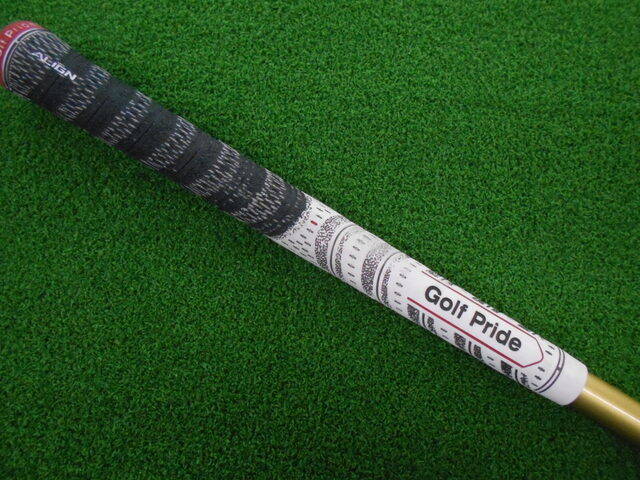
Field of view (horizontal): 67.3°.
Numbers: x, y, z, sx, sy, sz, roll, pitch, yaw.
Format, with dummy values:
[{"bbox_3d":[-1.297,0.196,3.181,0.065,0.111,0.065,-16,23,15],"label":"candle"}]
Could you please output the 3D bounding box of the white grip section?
[{"bbox_3d":[0.043,0.024,0.194,0.132,0.024,0.024,31,85,3],"label":"white grip section"}]

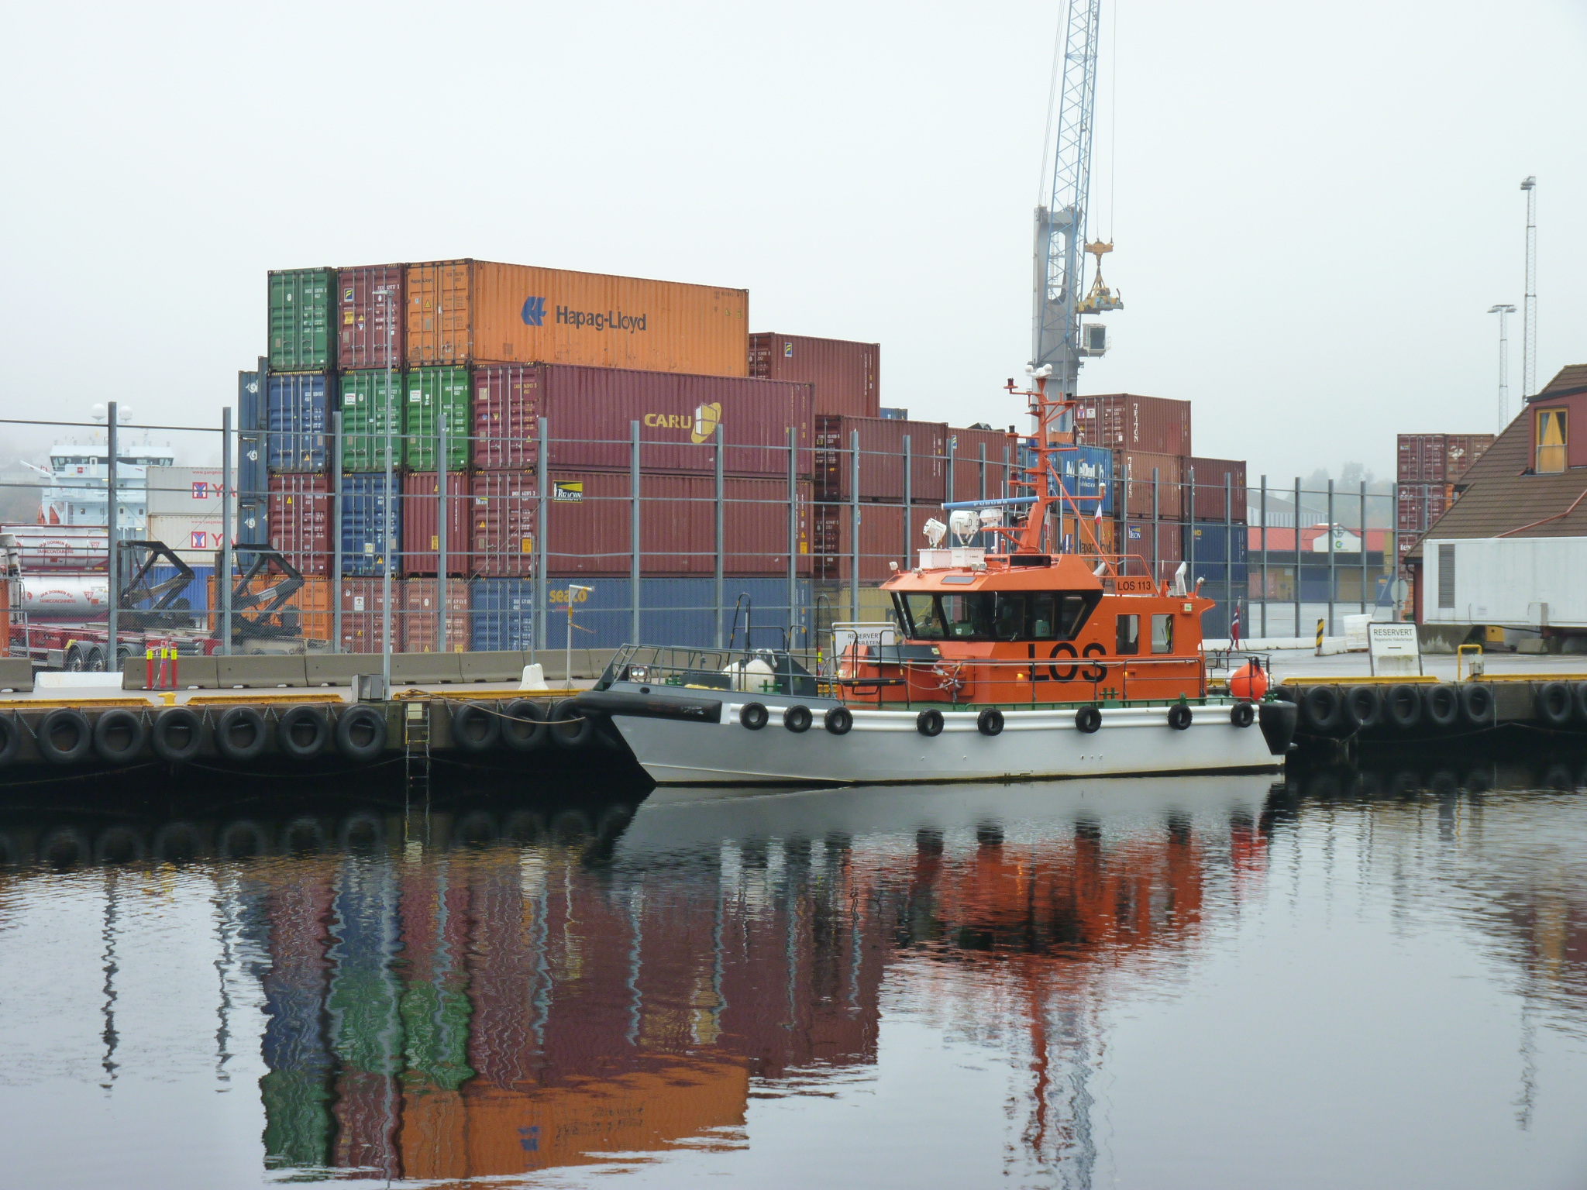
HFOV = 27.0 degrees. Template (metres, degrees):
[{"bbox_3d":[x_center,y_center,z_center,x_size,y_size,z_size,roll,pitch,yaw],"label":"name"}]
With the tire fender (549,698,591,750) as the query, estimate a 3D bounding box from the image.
[{"bbox_3d":[-5.029,2.922,74.804,1.140,1.140,0.320,0,0,-30],"label":"tire fender"}]

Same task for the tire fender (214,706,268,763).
[{"bbox_3d":[-12.042,3.029,72.000,1.170,1.170,0.320,0,1,-29],"label":"tire fender"}]

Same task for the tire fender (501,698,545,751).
[{"bbox_3d":[-6.061,2.926,74.191,1.140,1.140,0.320,0,0,-30],"label":"tire fender"}]

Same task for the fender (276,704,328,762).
[{"bbox_3d":[-10.805,3.045,72.700,1.170,1.170,0.320,0,1,-29],"label":"fender"}]

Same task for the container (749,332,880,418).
[{"bbox_3d":[0.085,-6.722,103.872,2.438,2.591,6.058,0,0,34],"label":"container"}]

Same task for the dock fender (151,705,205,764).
[{"bbox_3d":[-11.856,2.699,63.591,1.060,1.060,0.320,0,0,-30],"label":"dock fender"}]

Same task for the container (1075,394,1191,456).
[{"bbox_3d":[13.911,-6.736,135.271,2.438,2.591,6.058,0,0,32],"label":"container"}]

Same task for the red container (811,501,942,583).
[{"bbox_3d":[2.167,-1.563,103.450,2.438,2.591,6.058,1,1,35],"label":"red container"}]

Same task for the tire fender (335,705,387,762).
[{"bbox_3d":[-9.448,3.023,72.178,1.140,1.140,0.320,0,0,-30],"label":"tire fender"}]

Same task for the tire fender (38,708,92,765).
[{"bbox_3d":[-15.176,2.958,68.774,1.140,1.140,0.320,0,0,-30],"label":"tire fender"}]

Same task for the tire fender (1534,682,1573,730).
[{"bbox_3d":[18.729,2.687,81.280,1.060,1.060,0.320,0,0,-30],"label":"tire fender"}]

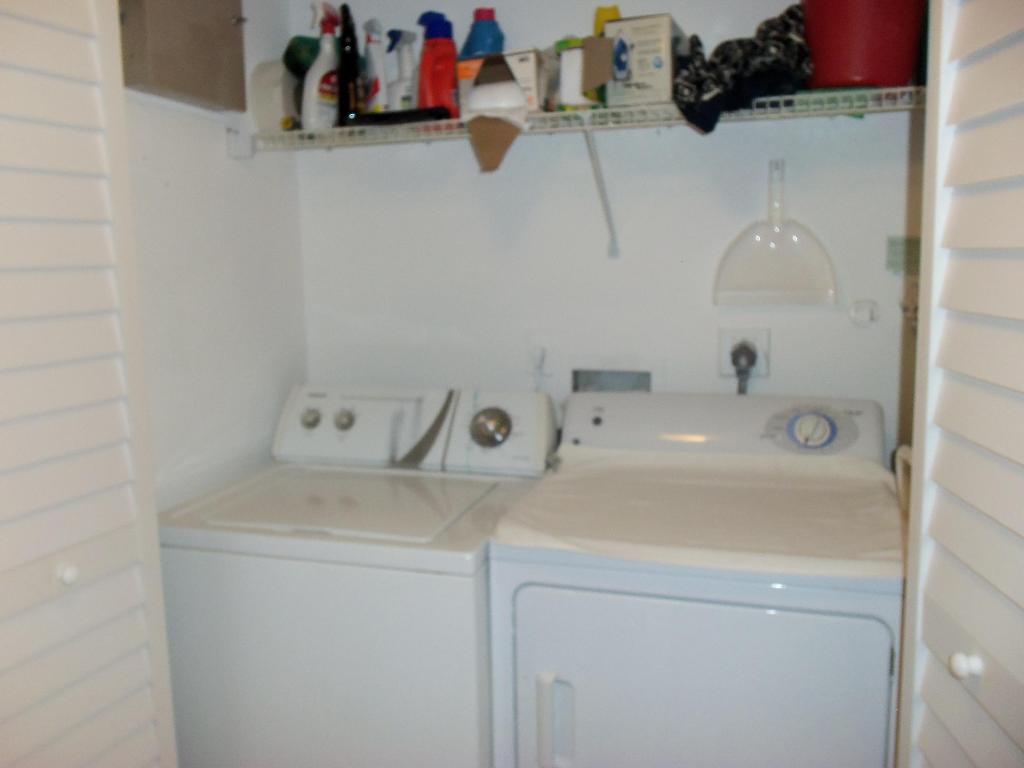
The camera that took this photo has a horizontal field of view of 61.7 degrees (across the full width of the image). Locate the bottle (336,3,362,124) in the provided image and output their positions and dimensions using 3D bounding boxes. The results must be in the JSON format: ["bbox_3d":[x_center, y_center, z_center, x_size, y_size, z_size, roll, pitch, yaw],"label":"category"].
[{"bbox_3d":[-0.360,-0.701,1.899,0.053,0.265,0.060,3,8,26],"label":"bottle"}]

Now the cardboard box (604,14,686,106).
[{"bbox_3d":[0.289,-0.646,1.790,0.131,0.165,0.215,2,8,20],"label":"cardboard box"}]

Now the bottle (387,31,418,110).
[{"bbox_3d":[-0.248,-0.691,1.951,0.085,0.228,0.060,-3,7,-13],"label":"bottle"}]

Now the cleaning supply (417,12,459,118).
[{"bbox_3d":[-0.159,-0.678,1.852,0.090,0.225,0.070,-4,8,-23],"label":"cleaning supply"}]

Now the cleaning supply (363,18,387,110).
[{"bbox_3d":[-0.310,-0.704,1.968,0.075,0.253,0.057,-6,9,-38],"label":"cleaning supply"}]

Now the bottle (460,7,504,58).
[{"bbox_3d":[-0.067,-0.723,1.966,0.130,0.283,0.095,1,8,17],"label":"bottle"}]

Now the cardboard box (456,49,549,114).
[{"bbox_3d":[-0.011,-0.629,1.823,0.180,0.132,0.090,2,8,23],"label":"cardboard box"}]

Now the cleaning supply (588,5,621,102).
[{"bbox_3d":[0.205,-0.693,1.857,0.070,0.244,0.065,1,8,17],"label":"cleaning supply"}]

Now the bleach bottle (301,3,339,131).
[{"bbox_3d":[-0.431,-0.709,1.930,0.088,0.274,0.060,-5,8,-28],"label":"bleach bottle"}]

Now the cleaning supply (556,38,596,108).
[{"bbox_3d":[0.139,-0.632,1.769,0.095,0.148,0.090,1,8,17],"label":"cleaning supply"}]

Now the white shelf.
[{"bbox_3d":[0.102,-0.553,1.898,1.473,0.042,0.305,1,8,17],"label":"white shelf"}]

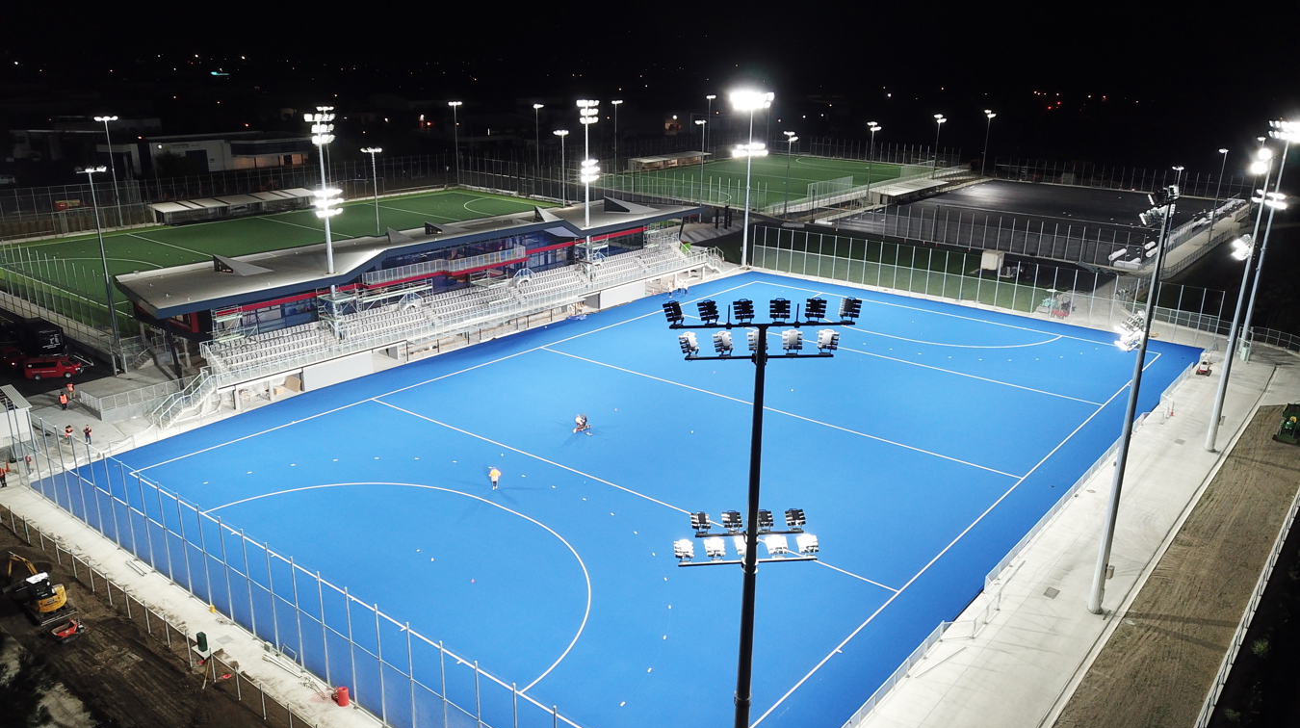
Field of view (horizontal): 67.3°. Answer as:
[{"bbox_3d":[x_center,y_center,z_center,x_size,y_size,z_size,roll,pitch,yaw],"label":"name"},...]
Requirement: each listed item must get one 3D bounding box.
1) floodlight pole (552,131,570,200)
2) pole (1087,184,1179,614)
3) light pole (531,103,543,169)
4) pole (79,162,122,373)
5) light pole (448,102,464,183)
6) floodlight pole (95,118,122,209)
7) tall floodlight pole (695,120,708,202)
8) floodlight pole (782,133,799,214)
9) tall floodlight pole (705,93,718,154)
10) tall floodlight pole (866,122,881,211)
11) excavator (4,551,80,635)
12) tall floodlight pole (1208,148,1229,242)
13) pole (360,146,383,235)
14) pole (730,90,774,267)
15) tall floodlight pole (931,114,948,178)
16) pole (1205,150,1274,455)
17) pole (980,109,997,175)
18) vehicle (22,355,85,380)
[{"bbox_3d":[-13.103,-26.644,149.799,1.000,18.100,3.300,15,22,36],"label":"floodlight pole"},{"bbox_3d":[27.882,2.851,57.221,1.400,25.900,5.500,15,22,36],"label":"pole"},{"bbox_3d":[-26.915,-53.809,237.172,1.000,17.400,3.200,15,22,36],"label":"light pole"},{"bbox_3d":[-55.239,-10.486,98.714,1.000,18.300,3.100,15,22,36],"label":"pole"},{"bbox_3d":[-43.521,-49.564,220.964,1.000,18.300,3.200,15,22,36],"label":"light pole"},{"bbox_3d":[-89.244,-31.844,162.537,1.000,18.200,4.300,15,22,36],"label":"floodlight pole"},{"bbox_3d":[9.294,-34.800,177.736,1.000,18.300,3.100,15,22,36],"label":"tall floodlight pole"},{"bbox_3d":[26.956,-36.551,190.510,1.600,17.200,2.700,15,22,36],"label":"floodlight pole"},{"bbox_3d":[16.754,-66.515,275.222,1.000,17.400,3.100,15,22,36],"label":"tall floodlight pole"},{"bbox_3d":[49.899,-45.827,220.448,1.600,17.200,2.800,15,22,36],"label":"tall floodlight pole"},{"bbox_3d":[-38.147,13.609,60.501,6.200,2.900,2.000,15,22,36],"label":"excavator"},{"bbox_3d":[104.148,-30.641,178.718,1.200,17.200,2.600,15,22,36],"label":"tall floodlight pole"},{"bbox_3d":[-34.252,-17.954,123.197,1.000,18.300,3.100,15,22,36],"label":"pole"},{"bbox_3d":[15.329,-28.138,151.705,5.800,26.500,1.300,2,18,5],"label":"pole"},{"bbox_3d":[73.516,-55.400,251.338,1.600,17.200,2.900,15,22,36],"label":"tall floodlight pole"},{"bbox_3d":[49.678,-4.993,82.365,1.400,25.900,5.500,15,22,36],"label":"pole"},{"bbox_3d":[93.145,-60.801,269.689,2.000,18.100,3.200,15,22,36],"label":"pole"},{"bbox_3d":[-58.870,0.276,96.440,4.700,2.000,1.700,-5,19,-18],"label":"vehicle"}]

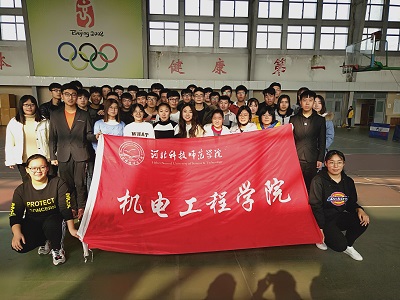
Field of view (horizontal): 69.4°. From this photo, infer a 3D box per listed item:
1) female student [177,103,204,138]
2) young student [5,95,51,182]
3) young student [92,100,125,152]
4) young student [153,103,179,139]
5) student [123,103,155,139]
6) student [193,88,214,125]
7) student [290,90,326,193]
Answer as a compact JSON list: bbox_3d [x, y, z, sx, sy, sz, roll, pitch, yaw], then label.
[{"bbox_3d":[-0.141,0.127,4.147,0.430,1.553,0.300,0,9,-2],"label":"female student"},{"bbox_3d":[-2.285,0.093,3.924,0.500,1.638,0.300,-4,10,-27],"label":"young student"},{"bbox_3d":[-1.209,0.113,3.972,0.450,1.609,0.320,-2,9,-17],"label":"young student"},{"bbox_3d":[-0.506,0.108,4.218,0.430,1.560,0.300,0,9,-6],"label":"young student"},{"bbox_3d":[-0.849,0.127,4.097,0.430,1.552,0.300,-1,9,-11],"label":"student"},{"bbox_3d":[0.005,-0.096,4.737,0.470,1.819,0.300,1,9,0],"label":"student"},{"bbox_3d":[1.449,0.073,3.982,0.470,1.745,0.300,4,9,20],"label":"student"}]

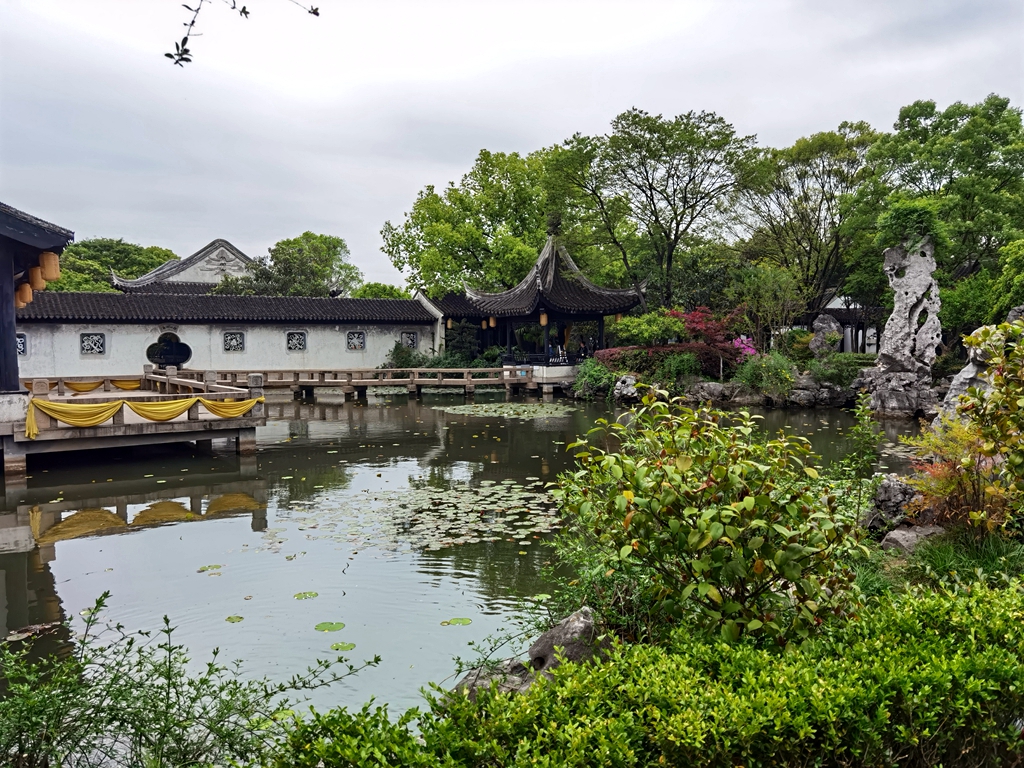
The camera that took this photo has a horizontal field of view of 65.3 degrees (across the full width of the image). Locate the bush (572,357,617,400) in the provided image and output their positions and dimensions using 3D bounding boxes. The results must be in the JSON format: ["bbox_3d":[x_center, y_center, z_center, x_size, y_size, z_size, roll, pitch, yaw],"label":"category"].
[{"bbox_3d":[3.026,-0.202,29.300,1.600,1.600,1.400,0,4,0],"label":"bush"}]

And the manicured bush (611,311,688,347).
[{"bbox_3d":[5.298,-2.076,31.000,2.900,1.600,2.300,0,4,0],"label":"manicured bush"}]

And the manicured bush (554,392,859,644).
[{"bbox_3d":[1.145,0.803,4.700,1.750,1.500,1.500,0,4,0],"label":"manicured bush"}]

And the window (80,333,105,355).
[{"bbox_3d":[-20.484,-1.970,39.000,1.080,1.060,0.150,-2,3,-30],"label":"window"}]

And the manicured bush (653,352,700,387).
[{"bbox_3d":[5.973,-0.490,29.000,1.750,1.310,1.500,0,3,12],"label":"manicured bush"}]

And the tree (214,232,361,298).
[{"bbox_3d":[-14.616,-5.250,52.000,9.000,9.220,8.500,-2,3,-16],"label":"tree"}]

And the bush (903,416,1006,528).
[{"bbox_3d":[3.980,0.780,7.200,0.920,1.020,0.850,0,4,0],"label":"bush"}]

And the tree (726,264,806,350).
[{"bbox_3d":[10.037,-2.938,31.500,3.100,3.700,2.800,0,4,0],"label":"tree"}]

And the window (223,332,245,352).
[{"bbox_3d":[-14.758,-2.208,42.400,1.080,1.070,0.150,-2,3,-30],"label":"window"}]

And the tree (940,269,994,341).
[{"bbox_3d":[16.430,-2.415,29.000,2.600,3.550,2.500,1,3,30],"label":"tree"}]

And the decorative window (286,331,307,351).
[{"bbox_3d":[-9.422,-1.876,35.000,0.860,0.820,0.140,-2,5,-33],"label":"decorative window"}]

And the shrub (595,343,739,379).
[{"bbox_3d":[5.610,-0.853,29.000,5.100,1.350,2.000,0,4,0],"label":"shrub"}]

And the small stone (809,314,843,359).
[{"bbox_3d":[13.345,-1.913,34.000,1.400,2.090,1.150,0,3,21],"label":"small stone"}]

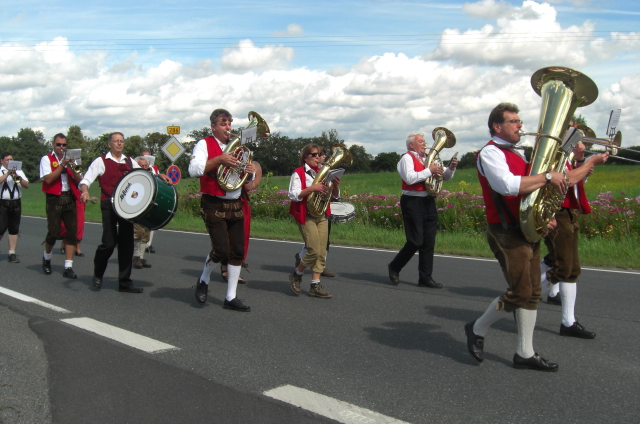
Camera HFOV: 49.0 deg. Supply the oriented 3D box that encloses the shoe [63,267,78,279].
[{"bbox_3d":[-3.143,0.762,8.850,0.290,0.125,0.105,1,3,45],"label":"shoe"}]

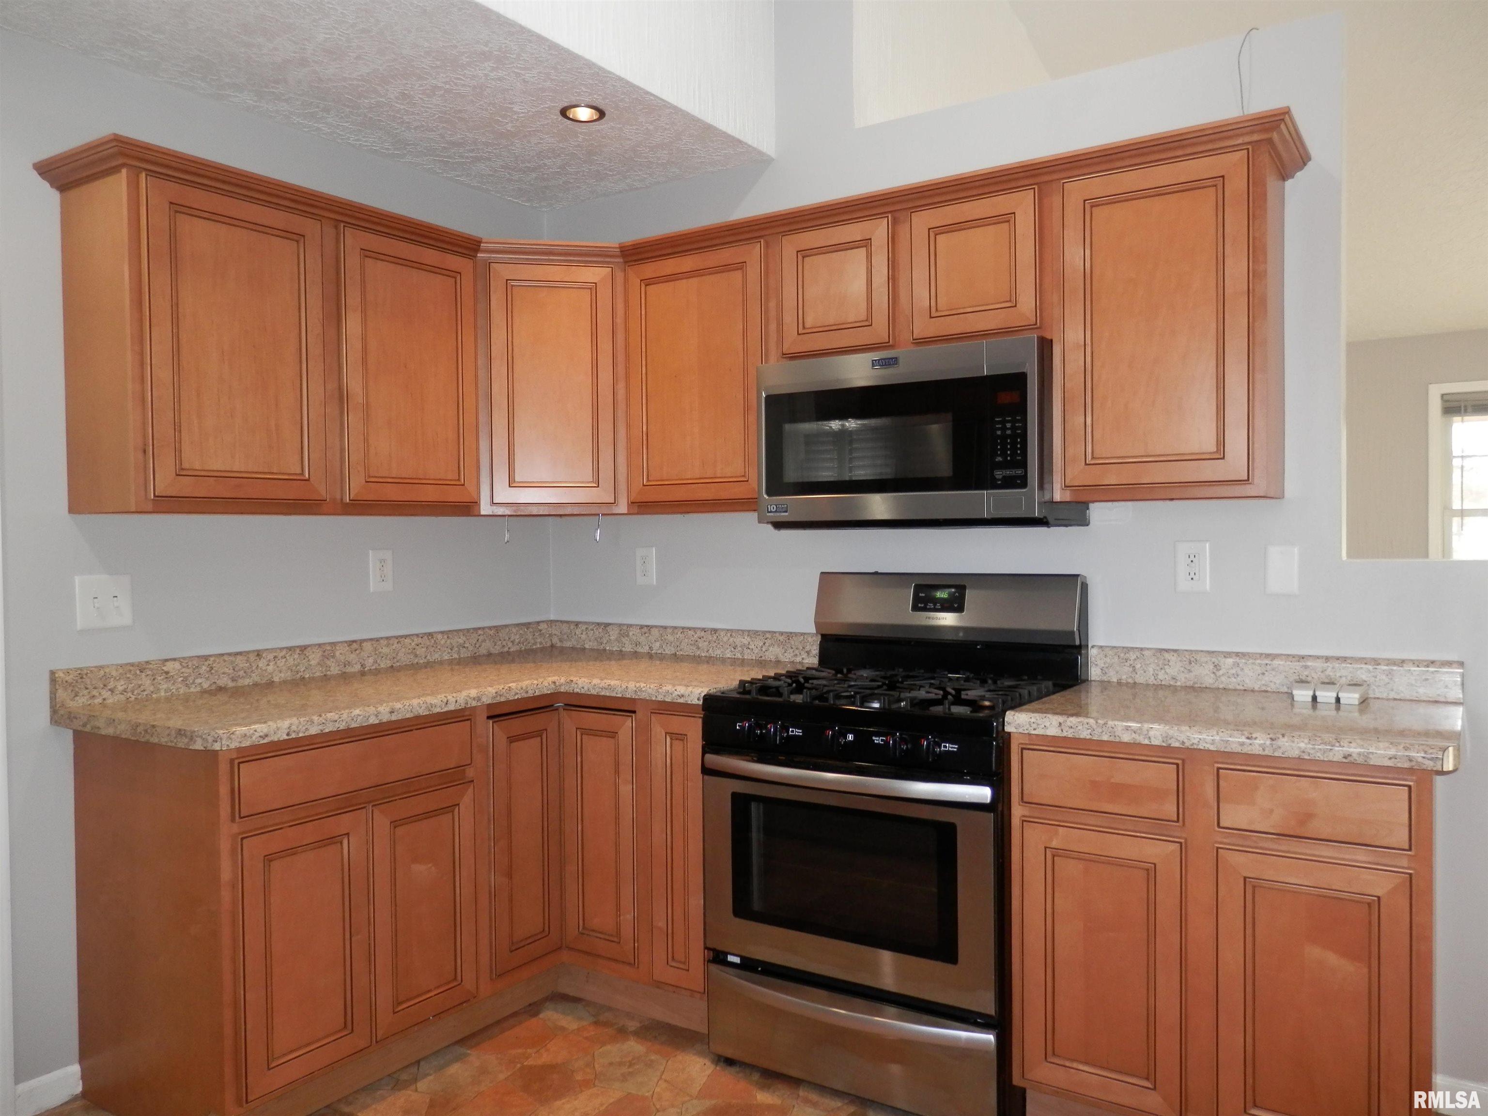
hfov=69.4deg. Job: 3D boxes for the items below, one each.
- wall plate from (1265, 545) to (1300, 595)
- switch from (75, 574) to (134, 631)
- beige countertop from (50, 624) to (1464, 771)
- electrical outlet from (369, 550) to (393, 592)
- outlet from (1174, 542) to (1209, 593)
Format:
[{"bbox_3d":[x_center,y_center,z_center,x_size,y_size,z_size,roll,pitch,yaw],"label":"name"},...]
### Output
[{"bbox_3d":[1.269,0.029,2.532,0.071,0.115,0.007,0,1,34],"label":"wall plate"},{"bbox_3d":[-1.532,0.105,2.579,0.012,0.124,0.125,0,1,34],"label":"switch"},{"bbox_3d":[-0.017,0.307,2.414,2.713,0.129,1.644,0,1,34],"label":"beige countertop"},{"bbox_3d":[-1.092,0.040,3.240,0.008,0.124,0.079,0,1,34],"label":"electrical outlet"},{"bbox_3d":[1.102,0.022,2.643,0.079,0.125,0.008,0,1,34],"label":"outlet"}]

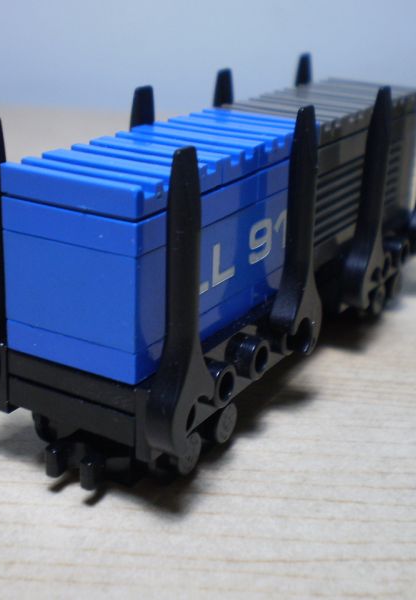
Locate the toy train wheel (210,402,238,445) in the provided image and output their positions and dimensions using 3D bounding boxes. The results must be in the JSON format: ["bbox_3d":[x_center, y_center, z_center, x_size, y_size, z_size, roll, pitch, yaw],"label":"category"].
[{"bbox_3d":[0.001,0.014,0.110,0.002,0.005,0.005,13,24,28],"label":"toy train wheel"}]

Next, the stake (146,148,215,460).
[{"bbox_3d":[-0.002,0.000,0.091,0.003,0.030,0.008,13,24,28],"label":"stake"}]

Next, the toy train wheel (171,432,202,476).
[{"bbox_3d":[-0.003,0.016,0.103,0.002,0.005,0.005,13,24,28],"label":"toy train wheel"}]

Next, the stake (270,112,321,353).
[{"bbox_3d":[0.011,-0.007,0.112,0.003,0.030,0.008,13,24,28],"label":"stake"}]

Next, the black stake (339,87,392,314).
[{"bbox_3d":[0.022,-0.014,0.130,0.003,0.030,0.008,13,24,28],"label":"black stake"}]

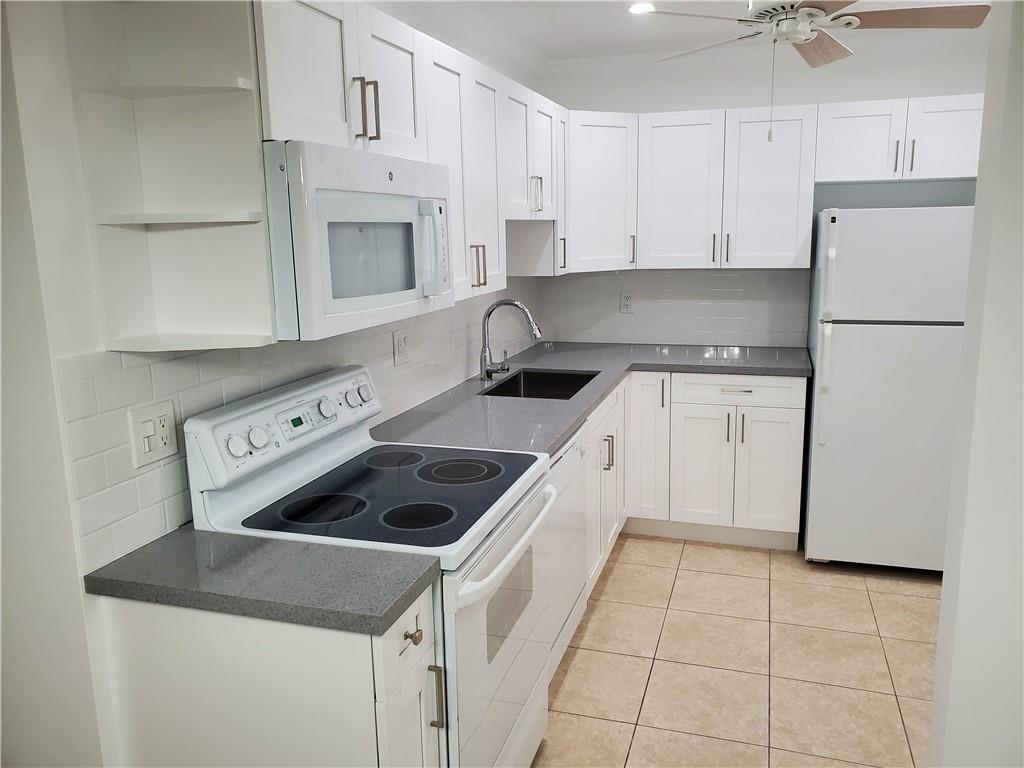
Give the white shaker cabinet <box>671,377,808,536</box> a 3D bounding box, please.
[{"bbox_3d":[1.174,0.269,3.998,0.613,0.758,0.629,2,12,18],"label":"white shaker cabinet"}]

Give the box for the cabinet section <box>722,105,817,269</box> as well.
[{"bbox_3d":[1.282,-0.967,3.849,0.415,0.756,0.338,2,11,18],"label":"cabinet section"}]

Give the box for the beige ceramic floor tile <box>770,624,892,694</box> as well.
[{"bbox_3d":[1.172,1.014,2.859,0.403,0.010,0.399,2,12,18],"label":"beige ceramic floor tile"}]

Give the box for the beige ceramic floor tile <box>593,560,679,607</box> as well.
[{"bbox_3d":[0.536,0.905,3.485,0.389,0.010,0.400,2,12,18],"label":"beige ceramic floor tile"}]

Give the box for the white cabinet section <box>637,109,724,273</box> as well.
[{"bbox_3d":[0.887,-0.984,3.979,0.419,0.756,0.338,2,11,18],"label":"white cabinet section"}]

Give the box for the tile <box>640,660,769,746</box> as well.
[{"bbox_3d":[0.661,1.076,2.613,0.405,0.010,0.402,2,12,18],"label":"tile"}]

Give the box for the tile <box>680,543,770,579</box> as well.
[{"bbox_3d":[1.038,0.843,3.727,0.405,0.010,0.402,2,12,18],"label":"tile"}]

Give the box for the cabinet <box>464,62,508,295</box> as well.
[{"bbox_3d":[-0.239,-0.706,2.729,0.334,0.754,0.332,2,12,18],"label":"cabinet"}]

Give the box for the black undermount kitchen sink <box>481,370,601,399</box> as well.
[{"bbox_3d":[0.140,0.101,3.339,0.390,0.220,0.615,2,12,18],"label":"black undermount kitchen sink"}]

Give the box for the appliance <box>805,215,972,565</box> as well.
[{"bbox_3d":[1.806,0.005,3.630,0.727,1.636,0.729,2,12,18],"label":"appliance"}]

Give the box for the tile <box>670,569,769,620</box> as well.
[{"bbox_3d":[0.914,0.920,3.360,0.402,0.010,0.400,2,12,18],"label":"tile"}]

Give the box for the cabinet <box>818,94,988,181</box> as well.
[{"bbox_3d":[1.812,-1.128,3.592,0.748,0.343,0.340,2,12,18],"label":"cabinet"}]

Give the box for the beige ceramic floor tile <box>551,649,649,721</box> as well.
[{"bbox_3d":[0.283,1.060,2.736,0.389,0.010,0.401,2,12,18],"label":"beige ceramic floor tile"}]

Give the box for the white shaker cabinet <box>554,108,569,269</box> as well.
[{"bbox_3d":[0.074,-0.893,3.615,0.327,0.758,0.253,2,12,18],"label":"white shaker cabinet"}]

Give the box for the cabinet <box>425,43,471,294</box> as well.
[{"bbox_3d":[-0.344,-0.641,2.420,0.334,0.754,0.333,2,12,18],"label":"cabinet"}]

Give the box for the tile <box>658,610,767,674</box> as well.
[{"bbox_3d":[0.787,0.998,2.984,0.405,0.010,0.402,2,12,18],"label":"tile"}]

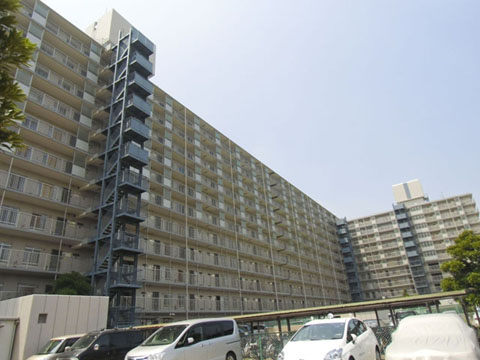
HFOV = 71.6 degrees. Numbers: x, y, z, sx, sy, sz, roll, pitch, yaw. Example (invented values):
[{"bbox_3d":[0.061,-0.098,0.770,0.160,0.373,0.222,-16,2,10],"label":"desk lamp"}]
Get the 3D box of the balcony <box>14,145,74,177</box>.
[{"bbox_3d":[-16.122,-1.369,27.065,1.388,1.308,4.592,-19,-28,28],"label":"balcony"}]

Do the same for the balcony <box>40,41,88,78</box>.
[{"bbox_3d":[-16.926,-11.050,31.503,1.388,1.308,4.592,-19,-28,28],"label":"balcony"}]

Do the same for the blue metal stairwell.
[{"bbox_3d":[-10.428,-1.113,30.077,3.631,31.421,2.563,-19,-28,28],"label":"blue metal stairwell"}]

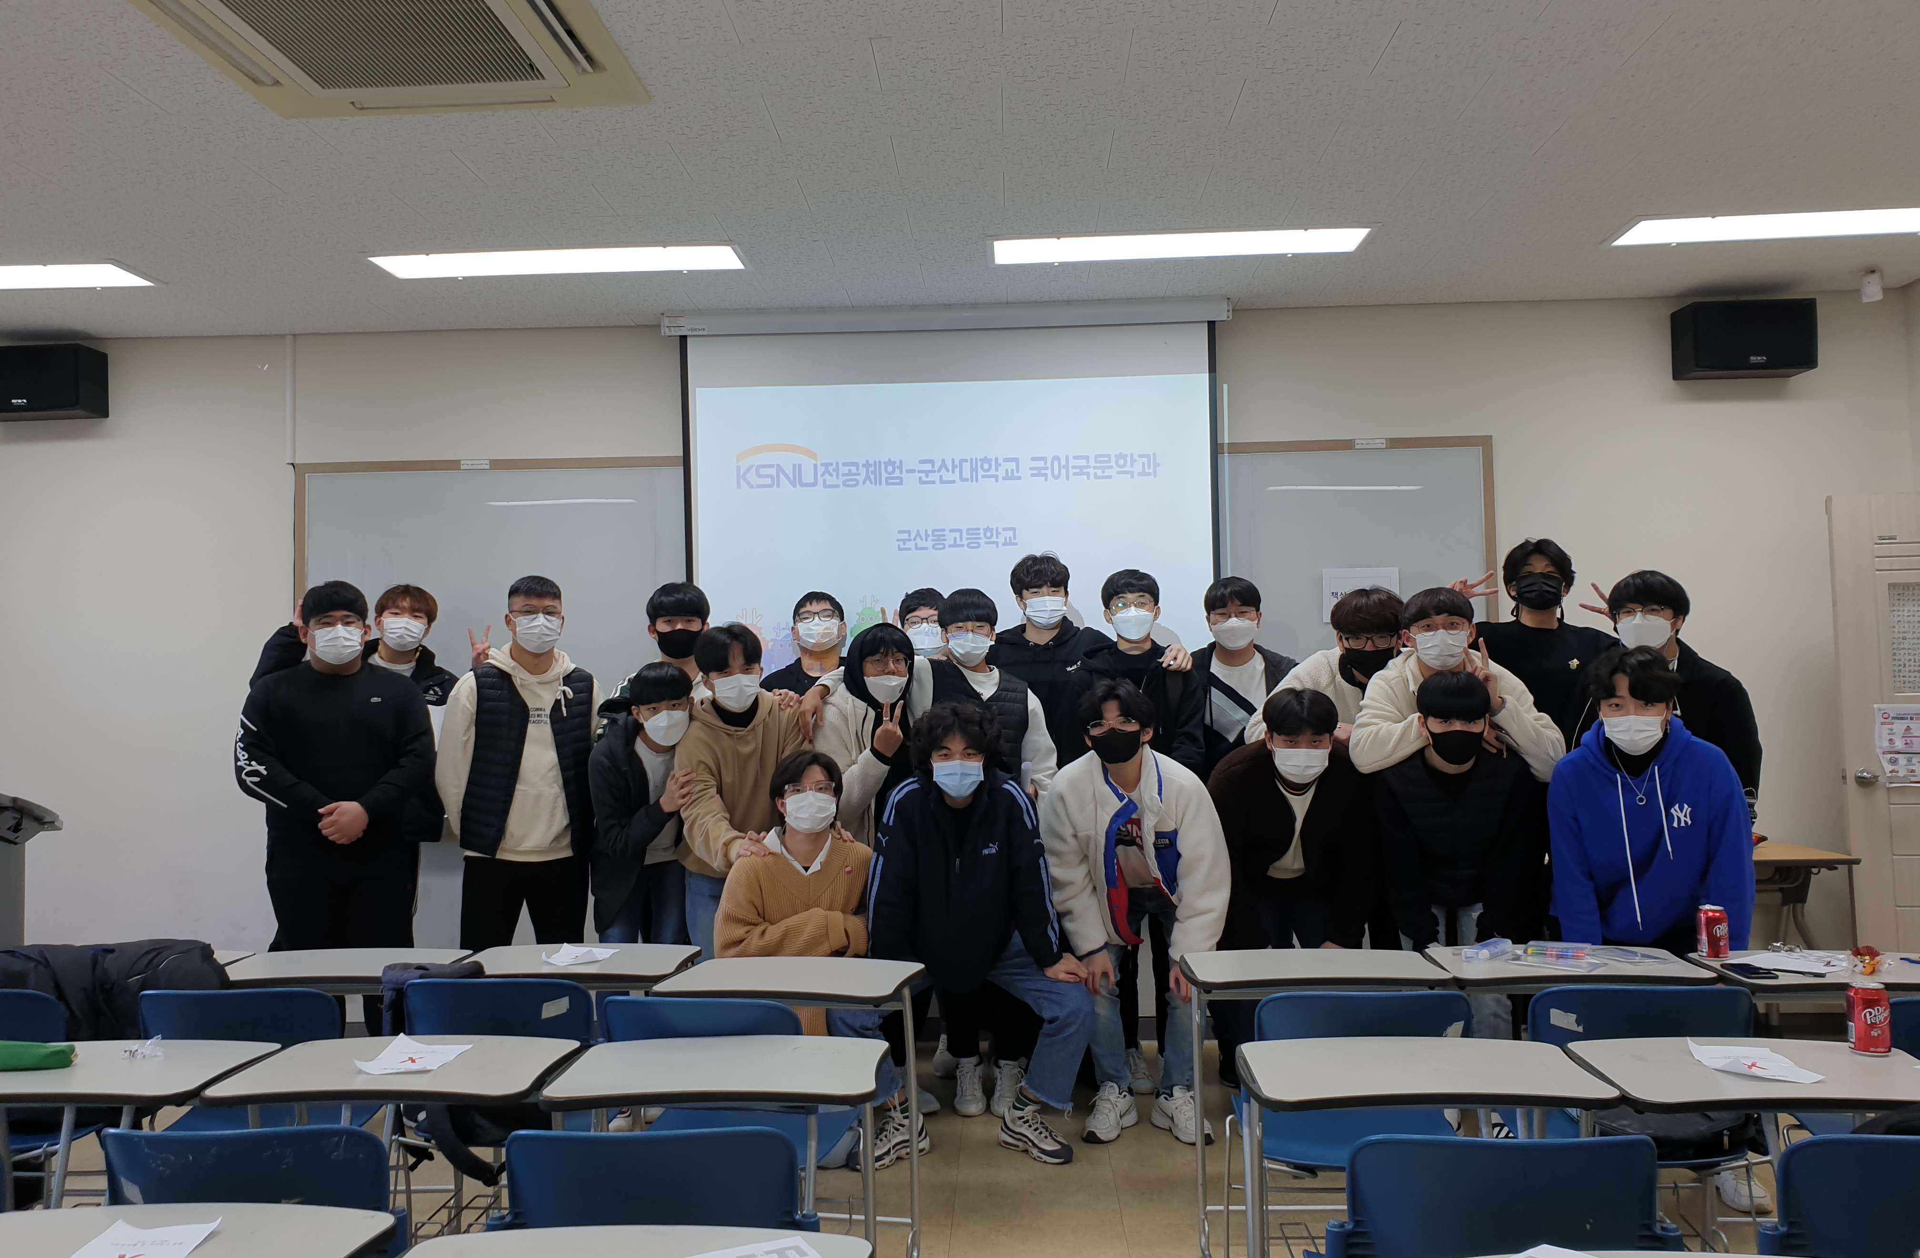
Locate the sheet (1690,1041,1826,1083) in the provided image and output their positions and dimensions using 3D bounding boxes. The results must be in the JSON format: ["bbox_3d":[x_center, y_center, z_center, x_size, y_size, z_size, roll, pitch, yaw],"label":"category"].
[{"bbox_3d":[1.418,0.773,2.592,0.155,0.030,0.215,-1,-1,2],"label":"sheet"}]

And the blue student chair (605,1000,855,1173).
[{"bbox_3d":[-0.475,1.143,3.052,0.470,0.800,0.520,-2,-2,10],"label":"blue student chair"}]

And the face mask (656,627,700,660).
[{"bbox_3d":[-0.959,0.049,4.930,0.152,0.115,0.090,-1,-2,-7],"label":"face mask"}]

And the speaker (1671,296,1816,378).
[{"bbox_3d":[2.962,-1.089,5.454,0.448,0.258,0.179,-1,-2,1],"label":"speaker"}]

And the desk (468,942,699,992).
[{"bbox_3d":[-0.987,1.228,3.766,0.610,0.723,0.420,-1,-1,6],"label":"desk"}]

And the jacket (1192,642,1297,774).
[{"bbox_3d":[0.979,0.379,5.100,0.500,0.660,0.300,-1,-2,0],"label":"jacket"}]

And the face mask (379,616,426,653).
[{"bbox_3d":[-1.849,0.017,4.784,0.155,0.118,0.085,-1,-5,-10],"label":"face mask"}]

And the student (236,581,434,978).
[{"bbox_3d":[-1.963,0.736,4.566,0.590,1.779,0.370,-1,-2,-16],"label":"student"}]

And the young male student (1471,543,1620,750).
[{"bbox_3d":[1.995,0.620,4.889,0.510,1.861,0.340,-2,-2,14],"label":"young male student"}]

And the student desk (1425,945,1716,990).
[{"bbox_3d":[1.458,1.172,3.500,0.590,0.730,0.420,-2,-2,5],"label":"student desk"}]

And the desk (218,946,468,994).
[{"bbox_3d":[-1.596,1.231,3.757,0.590,0.720,0.400,-1,-2,3],"label":"desk"}]

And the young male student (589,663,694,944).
[{"bbox_3d":[-0.957,0.855,4.415,0.410,1.500,0.400,-1,-2,-23],"label":"young male student"}]

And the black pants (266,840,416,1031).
[{"bbox_3d":[-1.853,1.112,4.318,0.430,0.960,0.300,-1,-1,-10],"label":"black pants"}]

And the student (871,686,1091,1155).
[{"bbox_3d":[0.072,0.909,4.480,0.680,1.400,0.620,-1,-2,0],"label":"student"}]

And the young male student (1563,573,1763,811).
[{"bbox_3d":[2.190,0.676,4.510,0.570,1.716,0.380,-2,-2,19],"label":"young male student"}]

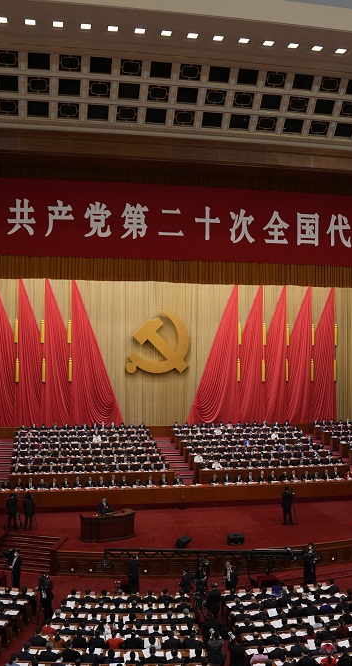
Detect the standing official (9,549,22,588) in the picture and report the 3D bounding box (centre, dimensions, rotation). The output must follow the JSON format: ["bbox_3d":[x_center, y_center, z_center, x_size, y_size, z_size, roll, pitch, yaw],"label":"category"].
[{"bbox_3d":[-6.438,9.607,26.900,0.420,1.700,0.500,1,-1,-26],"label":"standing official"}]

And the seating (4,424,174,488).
[{"bbox_3d":[-5.360,7.560,41.460,9.500,2.850,7.000,1,-1,-11],"label":"seating"}]

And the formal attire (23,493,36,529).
[{"bbox_3d":[-6.925,8.461,31.500,0.550,1.750,0.450,0,-1,18],"label":"formal attire"}]

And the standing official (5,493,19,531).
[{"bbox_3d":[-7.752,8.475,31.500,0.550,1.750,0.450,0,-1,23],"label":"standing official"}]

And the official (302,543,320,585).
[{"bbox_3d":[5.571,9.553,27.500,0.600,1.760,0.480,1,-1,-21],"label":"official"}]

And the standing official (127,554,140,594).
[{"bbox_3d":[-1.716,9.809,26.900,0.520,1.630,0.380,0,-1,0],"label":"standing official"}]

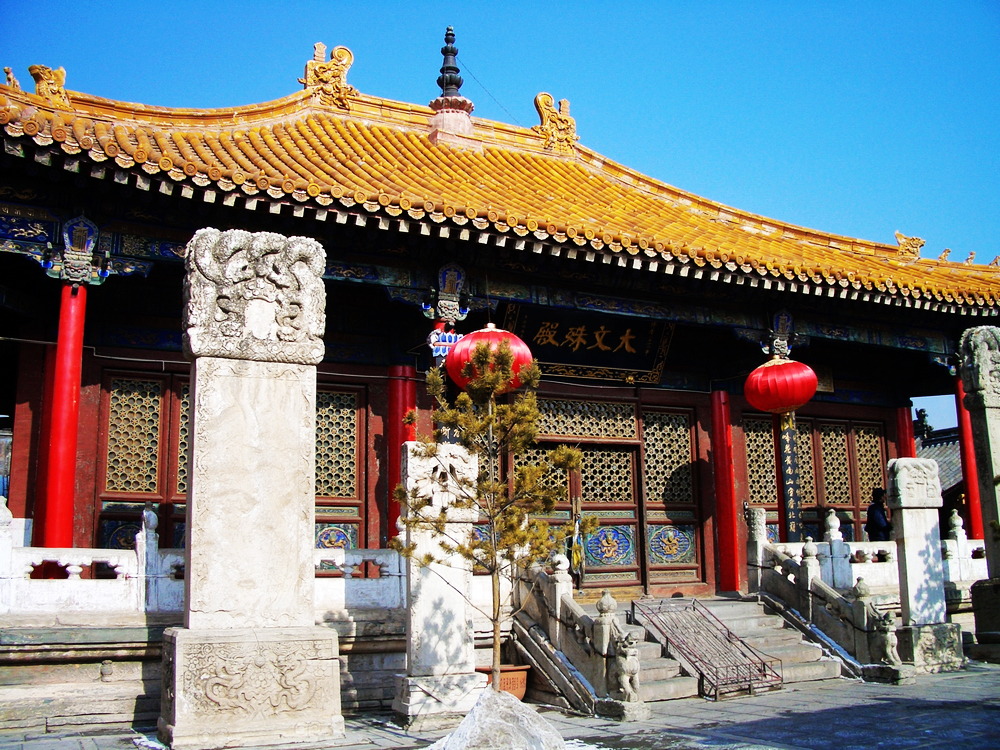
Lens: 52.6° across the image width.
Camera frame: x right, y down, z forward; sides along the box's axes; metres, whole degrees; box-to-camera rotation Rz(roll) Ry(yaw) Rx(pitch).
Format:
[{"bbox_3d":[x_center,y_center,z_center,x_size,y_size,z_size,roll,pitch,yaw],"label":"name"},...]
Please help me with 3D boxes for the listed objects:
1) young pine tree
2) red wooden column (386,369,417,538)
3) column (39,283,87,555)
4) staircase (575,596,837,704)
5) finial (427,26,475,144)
[{"bbox_3d":[-0.062,1.046,7.425,1.400,2.600,1.400,-1,-11,0],"label":"young pine tree"},{"bbox_3d":[-1.323,1.476,13.601,0.370,3.237,0.370,-1,-11,0],"label":"red wooden column"},{"bbox_3d":[-4.639,0.752,10.783,0.277,3.588,0.277,4,-13,-26],"label":"column"},{"bbox_3d":[2.131,3.242,12.028,3.510,0.959,1.620,4,-13,-26],"label":"staircase"},{"bbox_3d":[-1.029,-5.984,20.827,0.970,2.750,0.970,-1,-11,0],"label":"finial"}]

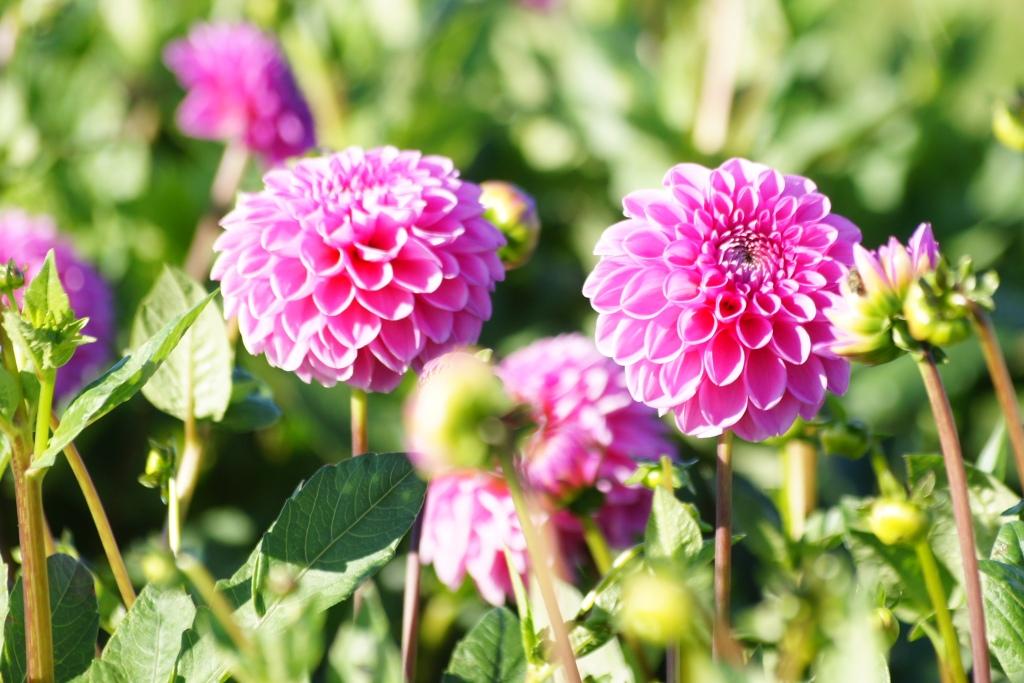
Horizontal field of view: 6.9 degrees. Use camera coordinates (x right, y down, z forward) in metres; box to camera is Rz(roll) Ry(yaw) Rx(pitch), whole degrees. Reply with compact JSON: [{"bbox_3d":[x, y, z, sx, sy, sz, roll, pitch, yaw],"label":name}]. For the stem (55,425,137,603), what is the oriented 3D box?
[{"bbox_3d":[-0.153,0.065,3.150,0.004,0.069,0.004,-20,6,0],"label":"stem"}]

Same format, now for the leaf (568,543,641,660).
[{"bbox_3d":[0.034,0.093,3.050,0.026,0.040,0.022,1,7,7],"label":"leaf"}]

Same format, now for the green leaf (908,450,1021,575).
[{"bbox_3d":[0.178,0.068,3.380,0.045,0.045,0.030,0,10,0],"label":"green leaf"}]

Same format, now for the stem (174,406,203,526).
[{"bbox_3d":[-0.124,0.047,3.250,0.006,0.043,0.005,3,7,0],"label":"stem"}]

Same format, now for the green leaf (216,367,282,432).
[{"bbox_3d":[-0.103,0.022,3.300,0.026,0.025,0.020,0,7,0],"label":"green leaf"}]

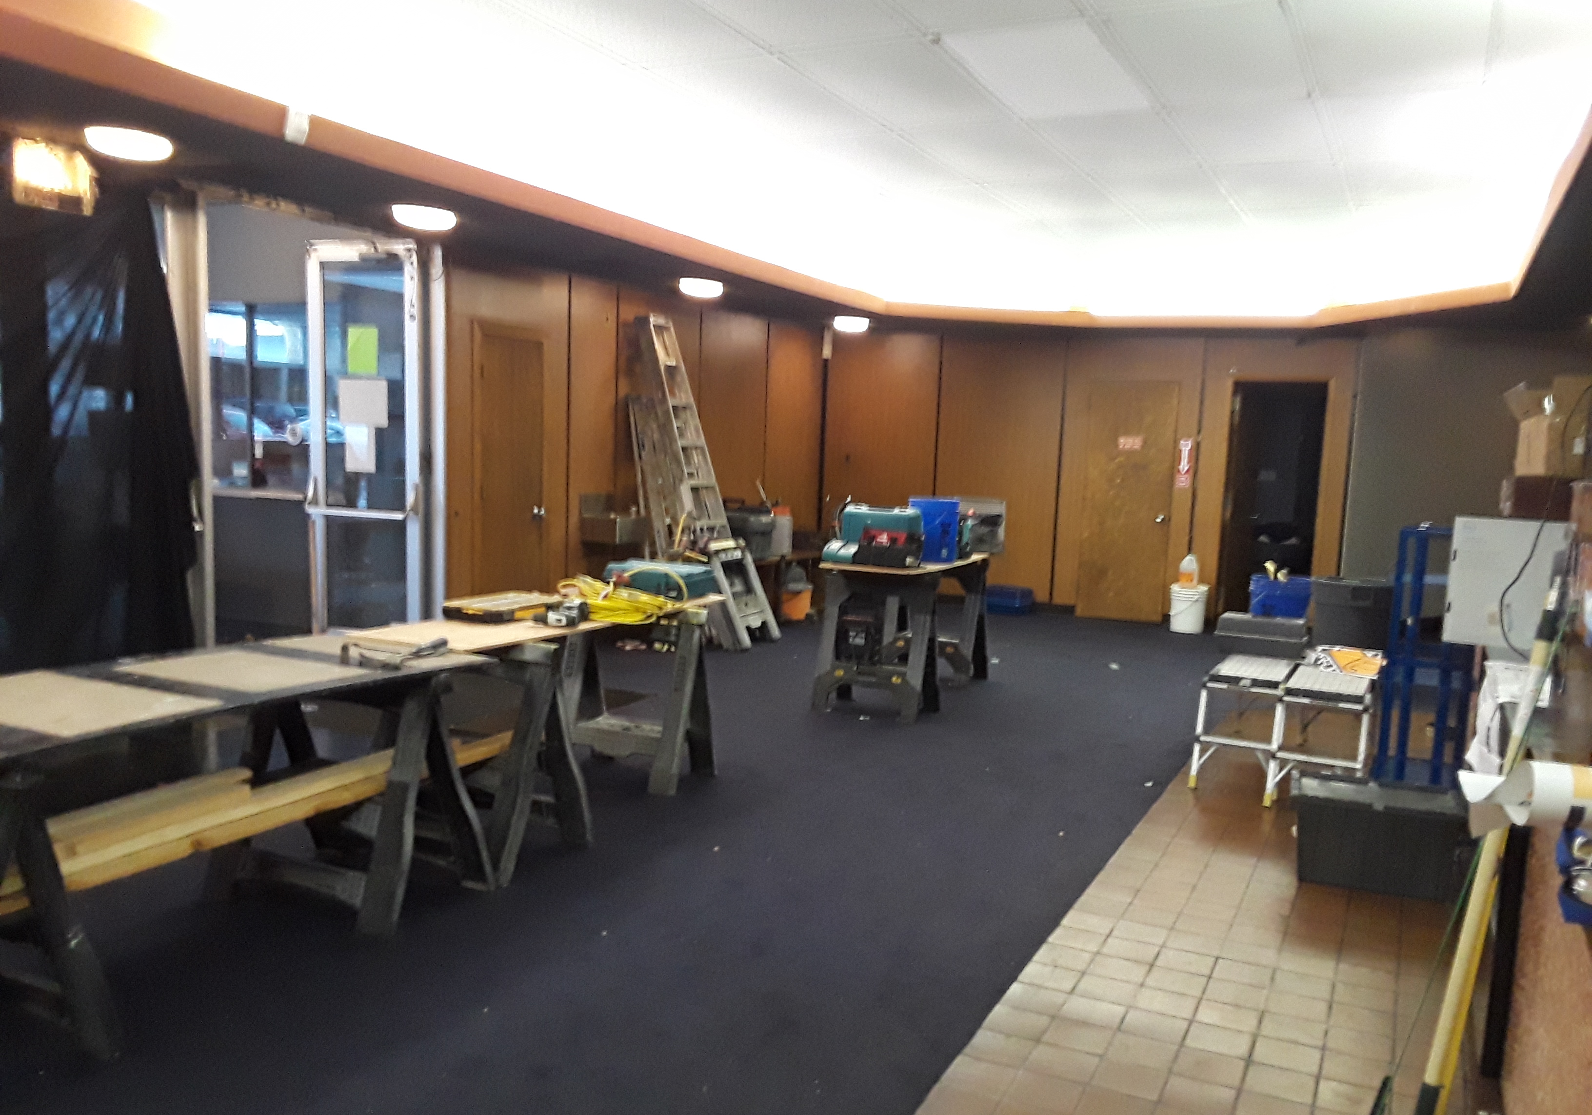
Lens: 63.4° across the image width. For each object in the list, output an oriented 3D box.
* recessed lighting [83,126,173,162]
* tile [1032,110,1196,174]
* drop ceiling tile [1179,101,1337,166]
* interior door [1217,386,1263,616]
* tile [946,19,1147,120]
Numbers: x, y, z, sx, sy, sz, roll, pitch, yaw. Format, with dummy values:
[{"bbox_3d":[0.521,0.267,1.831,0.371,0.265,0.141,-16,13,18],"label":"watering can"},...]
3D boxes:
[{"bbox_3d":[-2.352,-1.456,4.535,0.285,0.070,0.285,4,5,26],"label":"recessed lighting"},{"bbox_3d":[1.553,-1.971,6.128,0.605,0.020,1.215,4,6,26],"label":"tile"},{"bbox_3d":[2.098,-1.936,5.891,0.610,0.020,1.220,4,6,26],"label":"drop ceiling tile"},{"bbox_3d":[3.924,-0.446,11.414,0.045,2.030,0.760,6,6,41],"label":"interior door"},{"bbox_3d":[1.014,-1.893,5.033,0.605,0.020,1.215,4,6,26],"label":"tile"}]

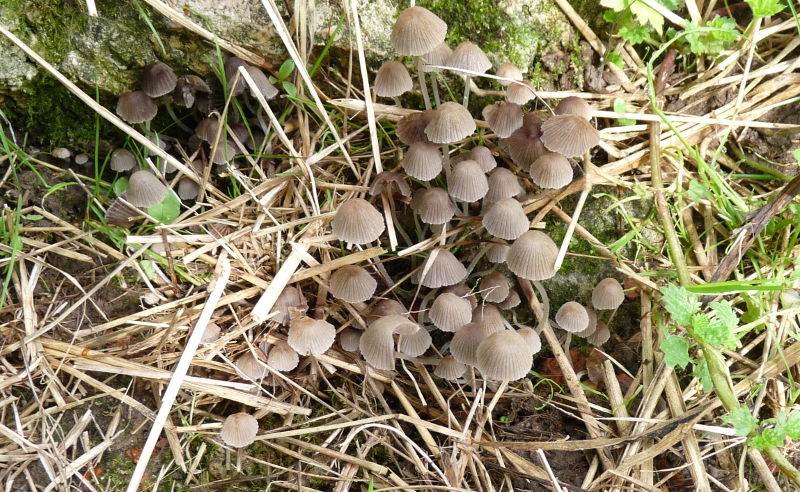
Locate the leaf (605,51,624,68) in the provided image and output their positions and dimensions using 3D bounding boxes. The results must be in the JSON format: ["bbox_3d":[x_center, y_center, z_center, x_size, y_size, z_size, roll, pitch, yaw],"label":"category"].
[{"bbox_3d":[0.144,-0.126,0.420,0.013,0.004,0.013,-41,74,0],"label":"leaf"}]

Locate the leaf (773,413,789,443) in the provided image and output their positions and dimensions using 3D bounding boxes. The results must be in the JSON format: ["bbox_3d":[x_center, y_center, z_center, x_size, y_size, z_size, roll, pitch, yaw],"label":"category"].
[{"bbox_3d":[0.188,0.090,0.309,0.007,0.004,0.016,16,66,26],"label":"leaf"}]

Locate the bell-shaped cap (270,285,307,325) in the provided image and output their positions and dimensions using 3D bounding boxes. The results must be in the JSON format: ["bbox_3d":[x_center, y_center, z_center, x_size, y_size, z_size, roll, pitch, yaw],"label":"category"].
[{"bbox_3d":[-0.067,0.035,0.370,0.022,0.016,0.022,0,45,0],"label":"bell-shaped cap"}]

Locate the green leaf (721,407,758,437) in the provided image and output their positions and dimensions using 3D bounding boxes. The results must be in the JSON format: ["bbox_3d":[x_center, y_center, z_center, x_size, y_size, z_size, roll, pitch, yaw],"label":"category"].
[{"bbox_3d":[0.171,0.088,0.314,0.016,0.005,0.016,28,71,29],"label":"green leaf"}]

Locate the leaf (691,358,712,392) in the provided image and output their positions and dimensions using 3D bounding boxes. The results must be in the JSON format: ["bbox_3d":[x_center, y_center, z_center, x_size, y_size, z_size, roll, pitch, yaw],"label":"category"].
[{"bbox_3d":[0.157,0.067,0.325,0.009,0.003,0.018,-10,62,10],"label":"leaf"}]

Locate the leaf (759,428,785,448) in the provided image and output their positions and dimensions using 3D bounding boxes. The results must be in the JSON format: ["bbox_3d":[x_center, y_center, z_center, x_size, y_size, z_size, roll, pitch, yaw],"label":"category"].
[{"bbox_3d":[0.179,0.092,0.300,0.011,0.003,0.009,-15,58,9],"label":"leaf"}]

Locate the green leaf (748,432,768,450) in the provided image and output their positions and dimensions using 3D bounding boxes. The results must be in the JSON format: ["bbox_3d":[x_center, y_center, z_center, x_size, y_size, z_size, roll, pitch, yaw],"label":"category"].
[{"bbox_3d":[0.172,0.094,0.300,0.009,0.003,0.009,-34,58,-4],"label":"green leaf"}]

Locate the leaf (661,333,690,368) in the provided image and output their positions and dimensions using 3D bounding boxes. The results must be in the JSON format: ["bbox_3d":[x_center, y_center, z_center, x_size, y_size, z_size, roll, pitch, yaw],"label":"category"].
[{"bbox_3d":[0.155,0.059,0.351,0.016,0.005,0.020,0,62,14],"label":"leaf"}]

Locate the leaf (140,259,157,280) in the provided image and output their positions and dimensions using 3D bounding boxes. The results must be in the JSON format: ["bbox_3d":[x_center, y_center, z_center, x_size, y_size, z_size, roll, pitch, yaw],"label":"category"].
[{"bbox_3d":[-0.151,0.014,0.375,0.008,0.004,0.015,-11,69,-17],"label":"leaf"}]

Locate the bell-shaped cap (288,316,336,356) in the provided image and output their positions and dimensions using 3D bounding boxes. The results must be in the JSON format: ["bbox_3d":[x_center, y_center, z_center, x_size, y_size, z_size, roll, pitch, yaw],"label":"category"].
[{"bbox_3d":[-0.044,0.045,0.315,0.024,0.012,0.023,0,50,0],"label":"bell-shaped cap"}]

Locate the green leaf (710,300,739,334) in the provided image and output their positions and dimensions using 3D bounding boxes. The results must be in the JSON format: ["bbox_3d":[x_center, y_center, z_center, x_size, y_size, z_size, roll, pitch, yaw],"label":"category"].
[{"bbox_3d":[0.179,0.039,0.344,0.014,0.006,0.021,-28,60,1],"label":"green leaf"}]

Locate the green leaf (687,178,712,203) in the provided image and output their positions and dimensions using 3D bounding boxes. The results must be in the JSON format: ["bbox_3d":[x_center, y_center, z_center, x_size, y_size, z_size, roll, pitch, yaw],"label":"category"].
[{"bbox_3d":[0.178,-0.033,0.370,0.014,0.004,0.015,11,75,18],"label":"green leaf"}]

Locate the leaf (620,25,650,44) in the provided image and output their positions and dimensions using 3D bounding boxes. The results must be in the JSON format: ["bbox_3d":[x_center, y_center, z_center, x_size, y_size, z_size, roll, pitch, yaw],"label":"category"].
[{"bbox_3d":[0.154,-0.139,0.410,0.020,0.005,0.015,7,80,13],"label":"leaf"}]

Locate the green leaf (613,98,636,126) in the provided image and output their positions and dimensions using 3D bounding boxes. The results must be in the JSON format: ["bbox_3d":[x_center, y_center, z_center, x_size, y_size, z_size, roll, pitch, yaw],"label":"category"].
[{"bbox_3d":[0.144,-0.086,0.400,0.015,0.005,0.021,-8,74,9],"label":"green leaf"}]

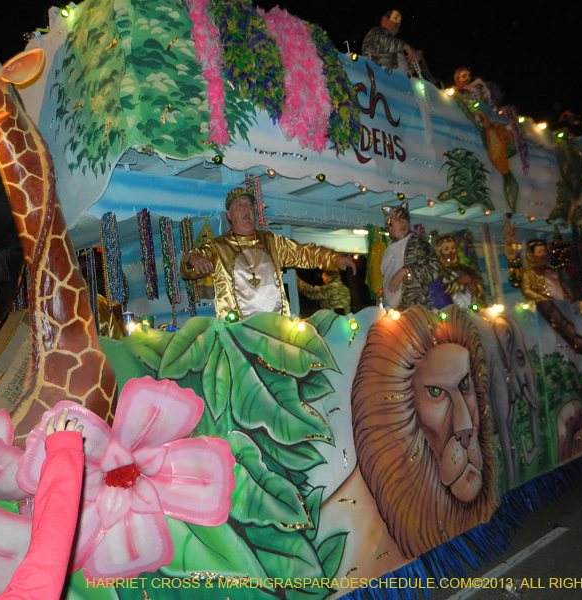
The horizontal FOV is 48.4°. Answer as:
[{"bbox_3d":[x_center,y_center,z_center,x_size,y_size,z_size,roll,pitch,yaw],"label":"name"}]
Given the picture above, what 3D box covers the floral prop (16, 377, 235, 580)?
[{"bbox_3d":[-0.635,0.690,2.500,0.800,0.750,0.250,-6,-10,-25],"label":"floral prop"}]

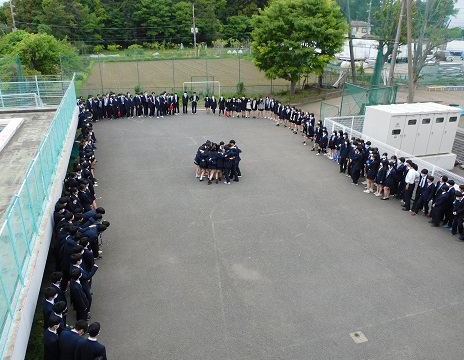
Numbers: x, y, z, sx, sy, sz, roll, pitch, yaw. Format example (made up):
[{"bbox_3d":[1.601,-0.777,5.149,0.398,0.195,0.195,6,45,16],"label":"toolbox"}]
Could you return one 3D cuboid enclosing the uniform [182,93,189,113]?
[{"bbox_3d":[-3.695,-5.994,30.672,0.480,1.410,0.300,-3,23,-7],"label":"uniform"}]

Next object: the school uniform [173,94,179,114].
[{"bbox_3d":[-4.373,-5.797,30.095,0.480,1.462,0.330,-4,22,-10],"label":"school uniform"}]

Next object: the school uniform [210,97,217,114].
[{"bbox_3d":[-1.422,-5.653,29.923,0.460,1.303,0.310,-1,22,-3],"label":"school uniform"}]

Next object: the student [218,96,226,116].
[{"bbox_3d":[-0.775,-5.753,29.972,0.500,1.600,0.340,-1,23,-2],"label":"student"}]

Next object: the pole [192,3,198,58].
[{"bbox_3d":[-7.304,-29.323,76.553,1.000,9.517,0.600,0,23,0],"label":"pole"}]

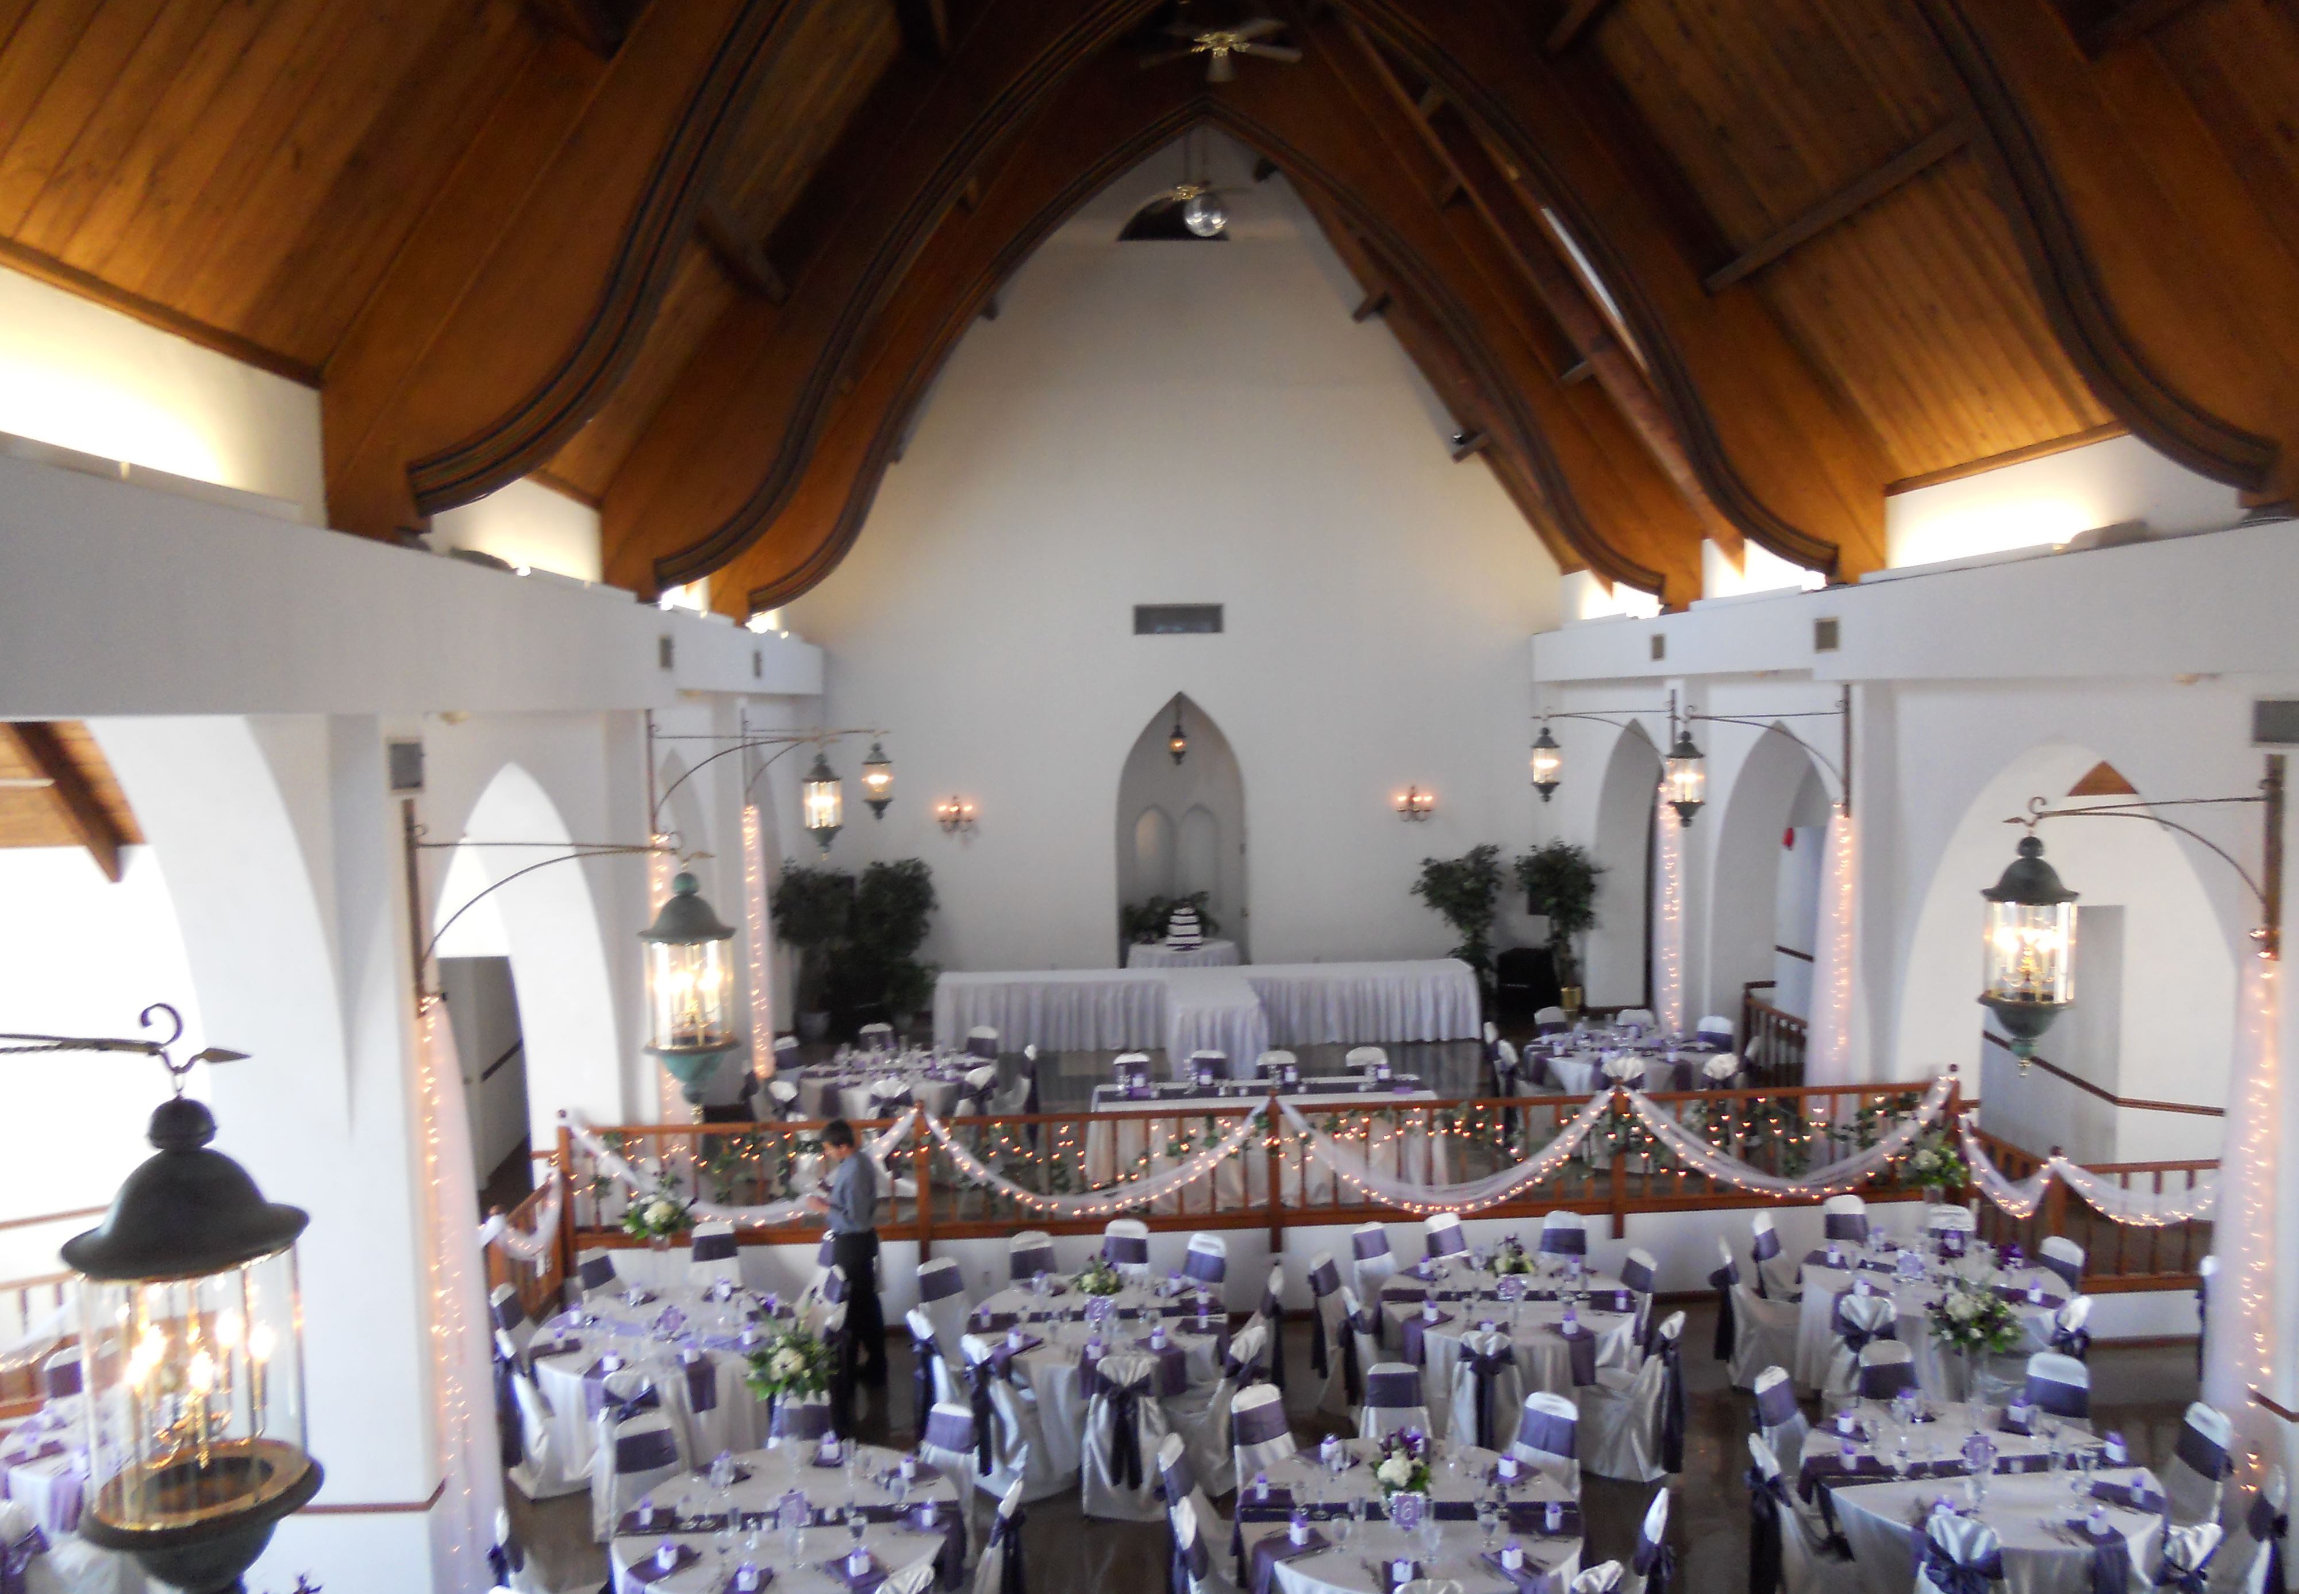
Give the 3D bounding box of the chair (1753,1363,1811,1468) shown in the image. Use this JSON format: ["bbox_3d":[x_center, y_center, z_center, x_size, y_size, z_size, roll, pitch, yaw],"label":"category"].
[{"bbox_3d":[3.274,3.303,8.777,0.460,0.910,0.560,-4,4,-38],"label":"chair"}]

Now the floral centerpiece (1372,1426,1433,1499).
[{"bbox_3d":[1.125,3.053,8.040,0.270,0.340,0.270,-2,4,0],"label":"floral centerpiece"}]

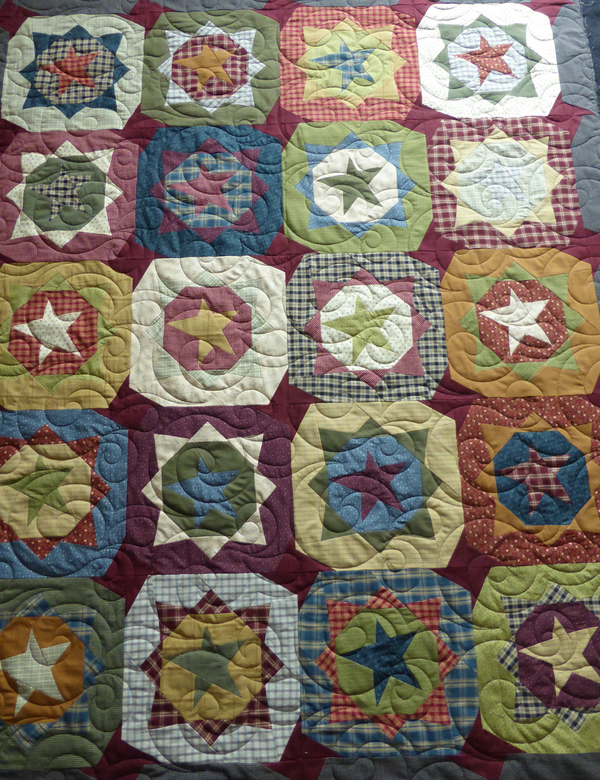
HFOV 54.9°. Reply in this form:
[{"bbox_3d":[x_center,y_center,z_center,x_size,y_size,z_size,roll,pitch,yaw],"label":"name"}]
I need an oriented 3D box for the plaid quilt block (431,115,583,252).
[{"bbox_3d":[0.489,-0.497,1.394,0.345,0.017,0.345,-2,77,0],"label":"plaid quilt block"}]

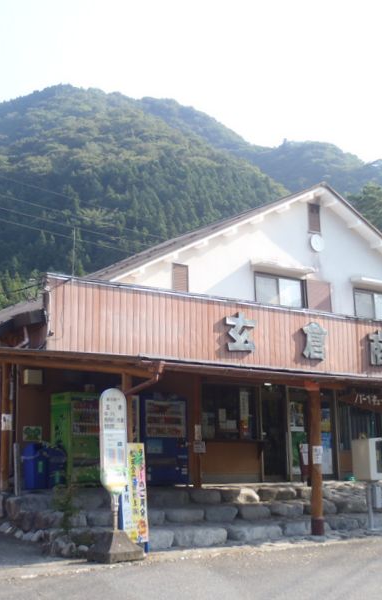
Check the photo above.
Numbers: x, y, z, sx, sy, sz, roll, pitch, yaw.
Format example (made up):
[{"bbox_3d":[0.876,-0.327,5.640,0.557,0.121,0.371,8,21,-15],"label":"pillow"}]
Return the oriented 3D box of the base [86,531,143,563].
[{"bbox_3d":[-1.037,3.333,11.280,0.550,0.400,0.550,9,-14,-40],"label":"base"}]

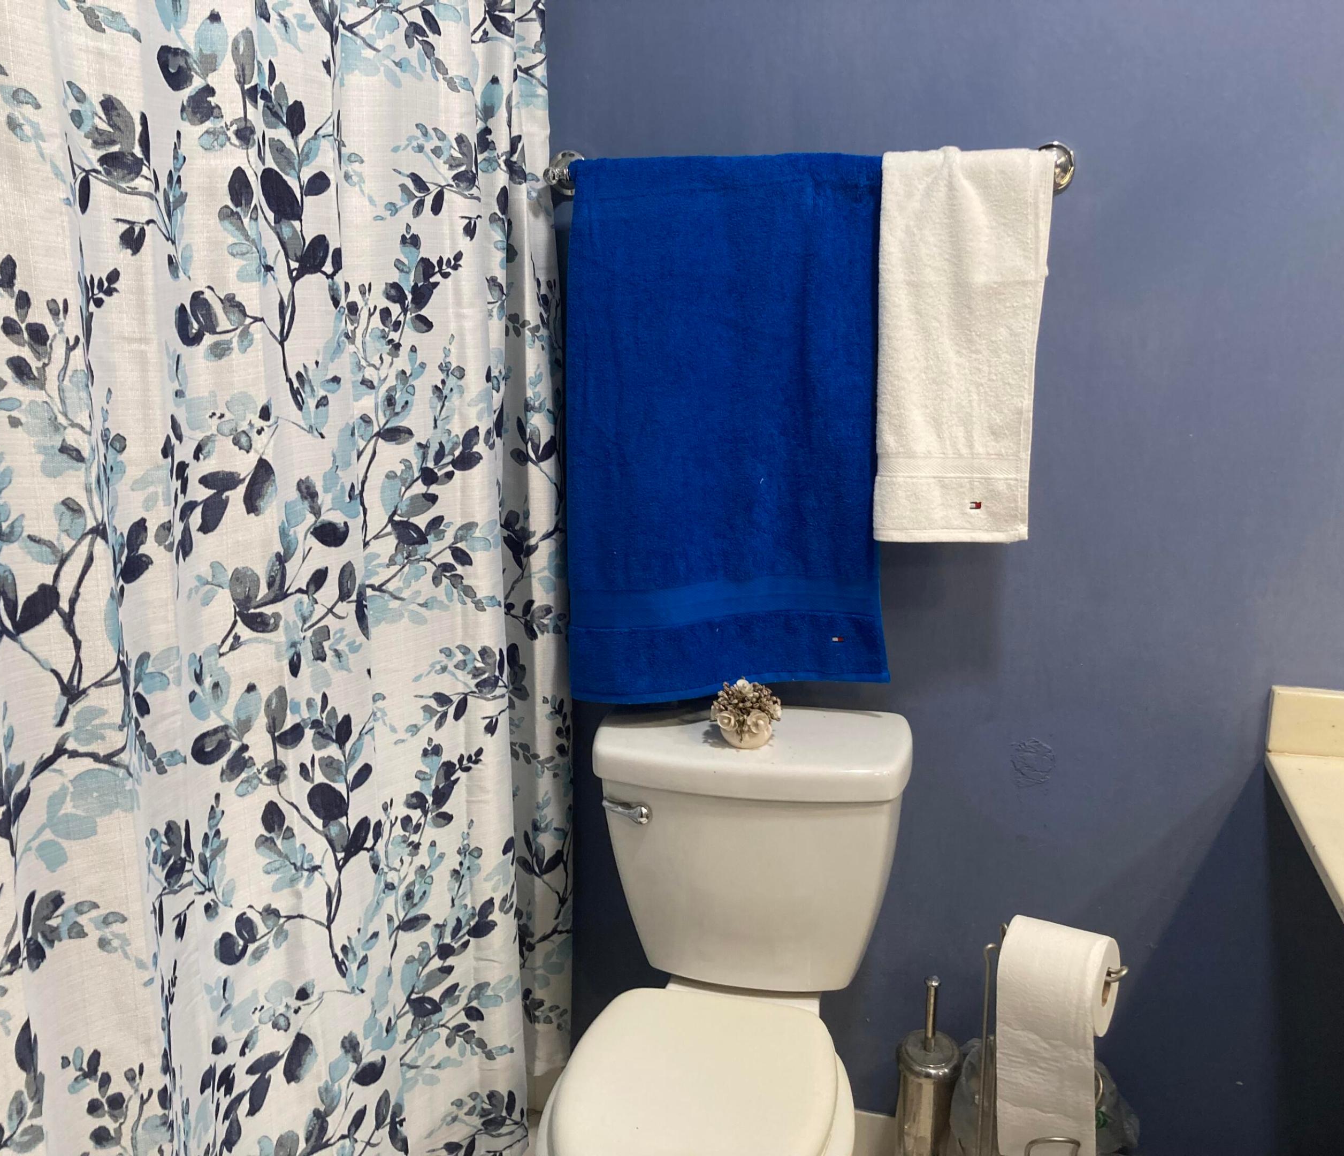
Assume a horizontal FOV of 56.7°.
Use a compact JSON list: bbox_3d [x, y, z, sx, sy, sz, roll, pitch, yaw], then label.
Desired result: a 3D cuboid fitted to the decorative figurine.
[{"bbox_3d":[0.098,0.171,1.612,0.091,0.084,0.085,2,14,9],"label":"decorative figurine"}]

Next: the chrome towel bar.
[{"bbox_3d":[0.157,-0.516,1.573,0.690,0.062,0.080,4,14,15],"label":"chrome towel bar"}]

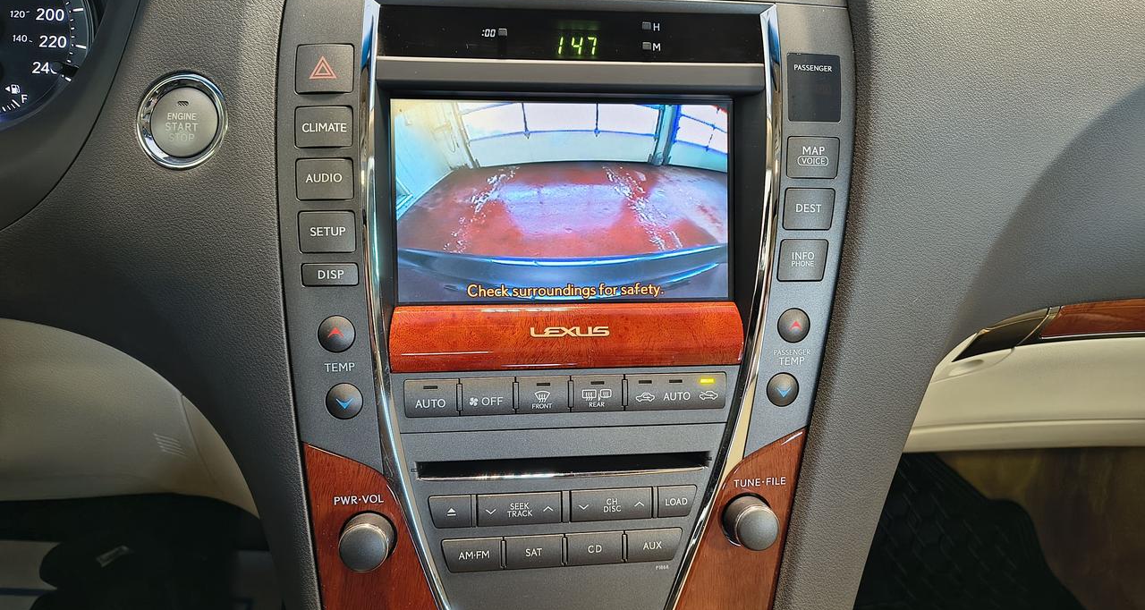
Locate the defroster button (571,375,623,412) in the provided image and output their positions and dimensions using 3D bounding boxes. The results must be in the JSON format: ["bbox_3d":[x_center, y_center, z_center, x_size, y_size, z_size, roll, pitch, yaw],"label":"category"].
[{"bbox_3d":[0.011,0.039,0.356,0.022,0.016,0.008,-1,1,-6],"label":"defroster button"}]

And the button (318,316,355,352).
[{"bbox_3d":[-0.100,0.012,0.338,0.016,0.016,0.007,-1,15,-6],"label":"button"}]

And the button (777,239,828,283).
[{"bbox_3d":[0.103,-0.020,0.361,0.023,0.018,0.008,-1,2,-6],"label":"button"}]

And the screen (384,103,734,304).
[{"bbox_3d":[-0.004,-0.047,0.365,0.156,0.093,0.012,-1,2,-6],"label":"screen"}]

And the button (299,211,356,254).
[{"bbox_3d":[-0.101,-0.030,0.327,0.023,0.017,0.007,-1,15,-6],"label":"button"}]

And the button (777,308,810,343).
[{"bbox_3d":[0.101,0.009,0.361,0.016,0.016,0.007,-1,15,-6],"label":"button"}]

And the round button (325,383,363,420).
[{"bbox_3d":[-0.098,0.041,0.341,0.016,0.016,0.008,-1,1,-6],"label":"round button"}]

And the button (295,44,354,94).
[{"bbox_3d":[-0.104,-0.099,0.336,0.023,0.020,0.008,-1,2,-6],"label":"button"}]

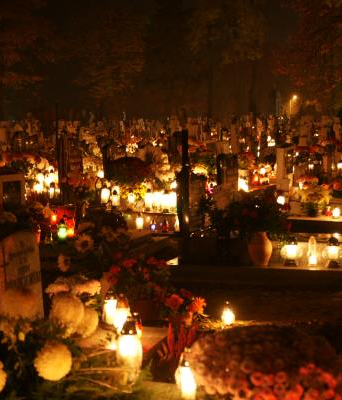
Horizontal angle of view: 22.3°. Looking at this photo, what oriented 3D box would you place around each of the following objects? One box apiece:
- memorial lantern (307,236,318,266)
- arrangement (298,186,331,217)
[{"bbox_3d":[1.349,0.488,8.250,0.095,0.285,0.095,2,6,20],"label":"memorial lantern"},{"bbox_3d":[1.807,0.012,10.800,0.400,0.400,0.400,0,6,0],"label":"arrangement"}]

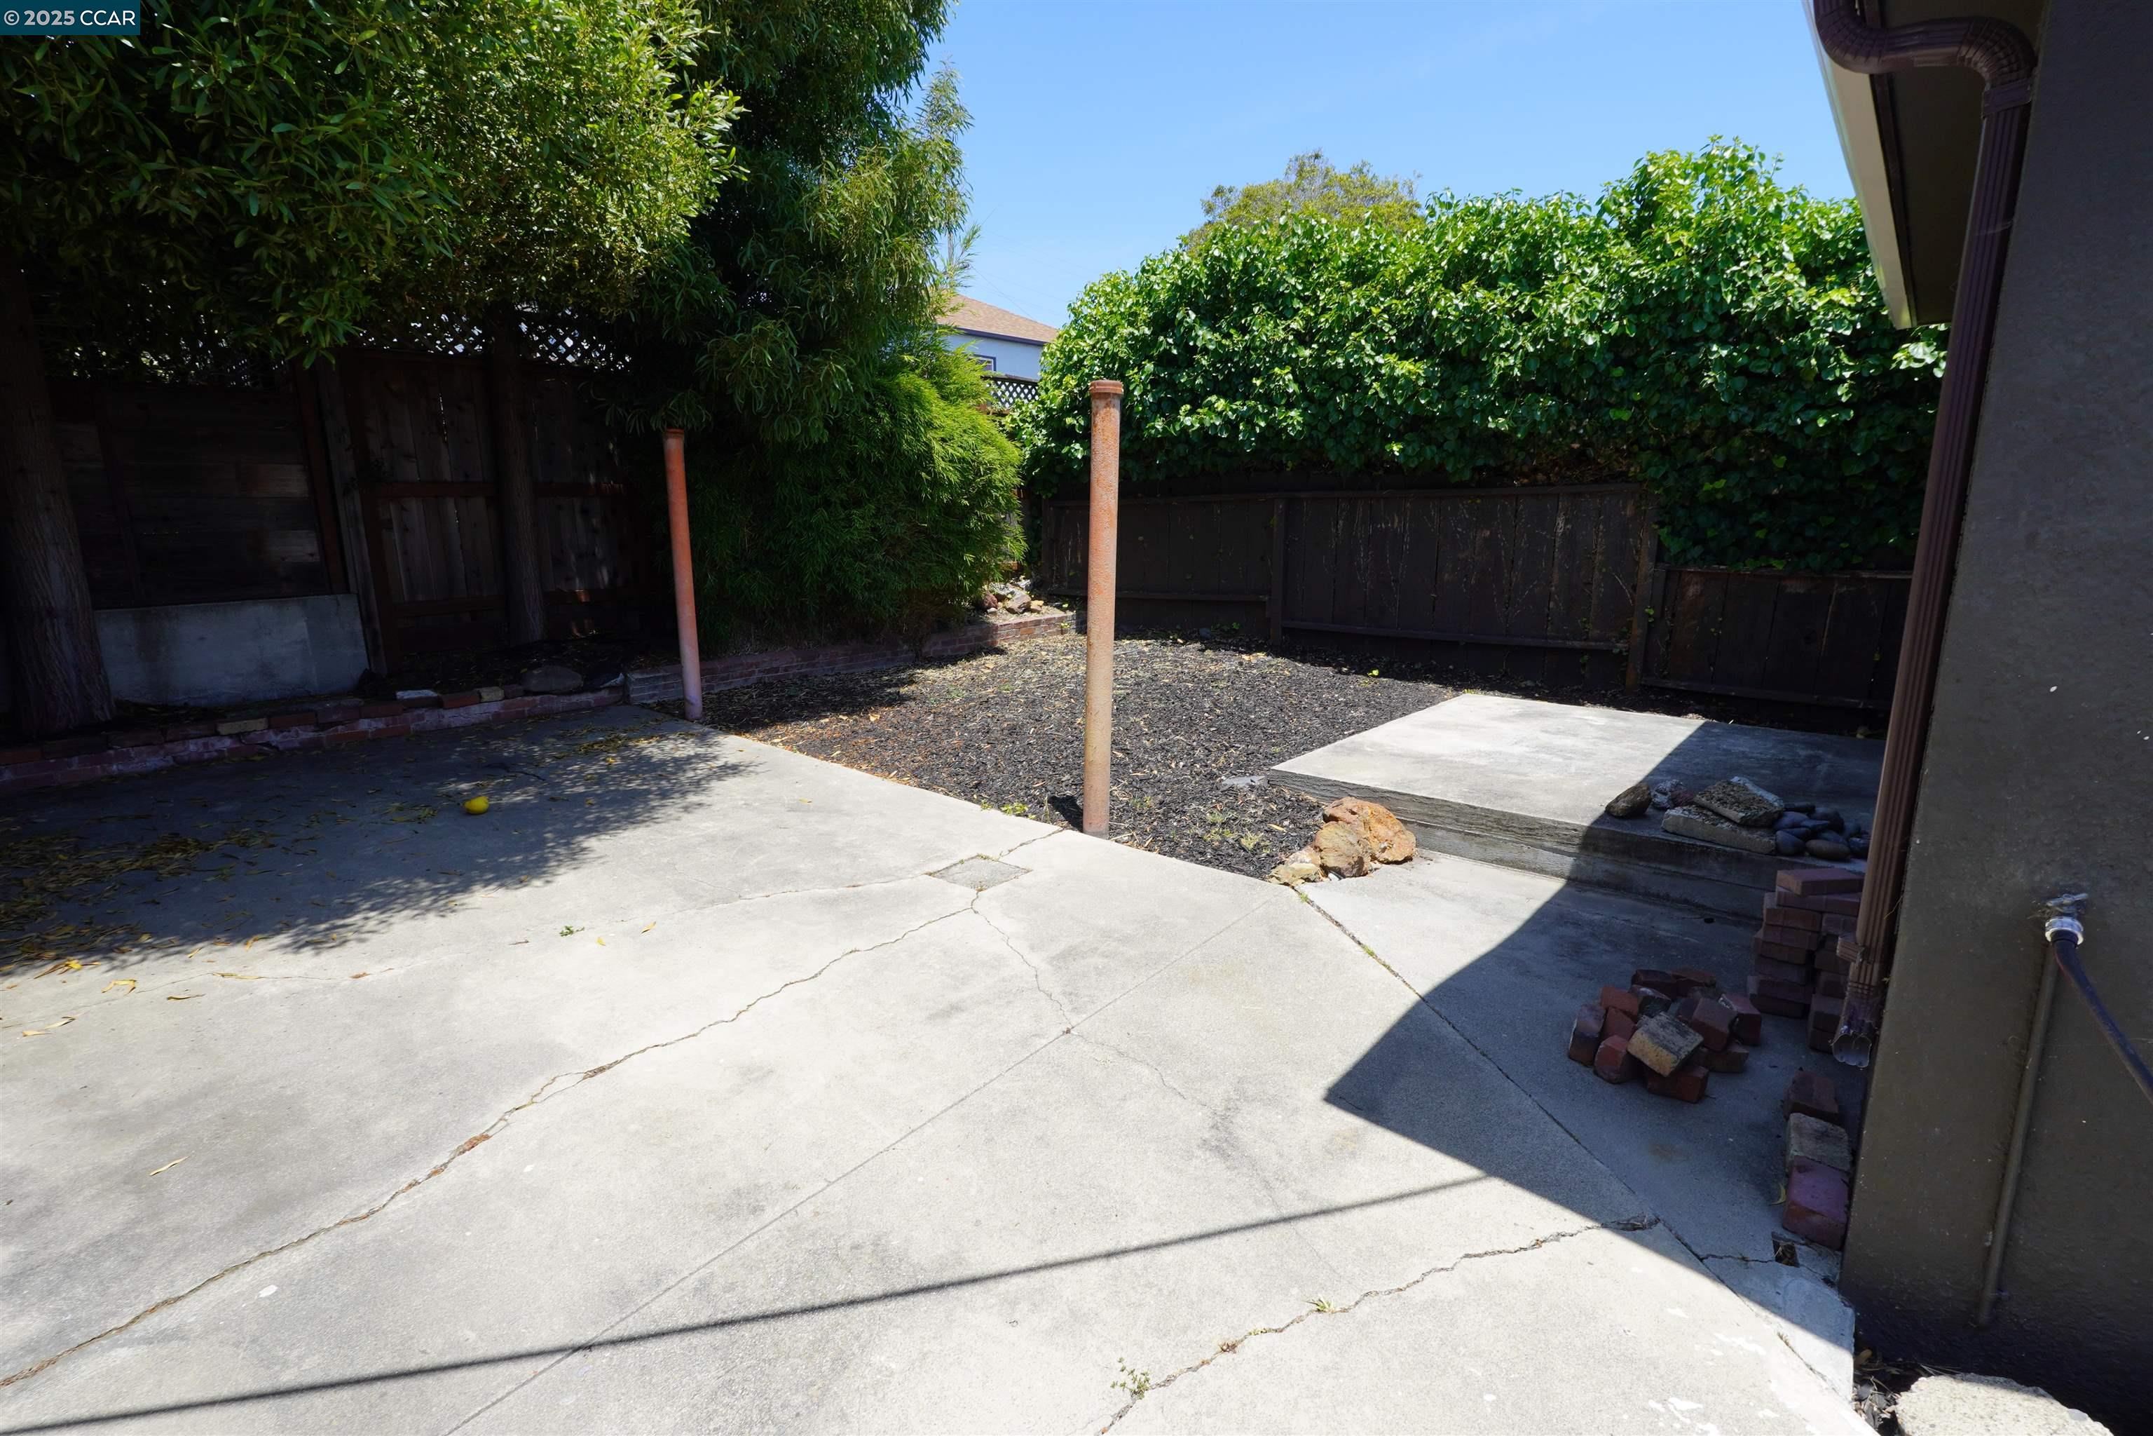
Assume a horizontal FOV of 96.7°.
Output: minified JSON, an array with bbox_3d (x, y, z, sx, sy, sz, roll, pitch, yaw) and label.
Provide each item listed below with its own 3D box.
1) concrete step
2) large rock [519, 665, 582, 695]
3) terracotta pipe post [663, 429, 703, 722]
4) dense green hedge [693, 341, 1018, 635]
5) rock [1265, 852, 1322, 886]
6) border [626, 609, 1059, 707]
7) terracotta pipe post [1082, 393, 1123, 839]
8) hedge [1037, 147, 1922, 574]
[{"bbox_3d":[2.786,0.317,5.154,2.360,0.255,2.780,9,15,41],"label":"concrete step"},{"bbox_3d":[-3.664,-0.270,6.680,0.260,0.190,0.370,9,15,41],"label":"large rock"},{"bbox_3d":[-2.631,-0.931,6.414,0.132,1.932,0.132,10,15,41],"label":"terracotta pipe post"},{"bbox_3d":[-2.139,-2.150,9.041,1.750,2.647,2.850,9,15,41],"label":"dense green hedge"},{"bbox_3d":[0.904,0.632,3.970,0.230,0.120,0.170,9,15,41],"label":"rock"},{"bbox_3d":[-1.734,-0.620,8.641,0.240,0.260,4.700,9,15,41],"label":"border"},{"bbox_3d":[0.112,-0.442,4.210,0.132,1.974,0.132,1,11,0],"label":"terracotta pipe post"},{"bbox_3d":[2.428,-2.684,8.226,7.500,2.650,1.100,9,15,40],"label":"hedge"}]

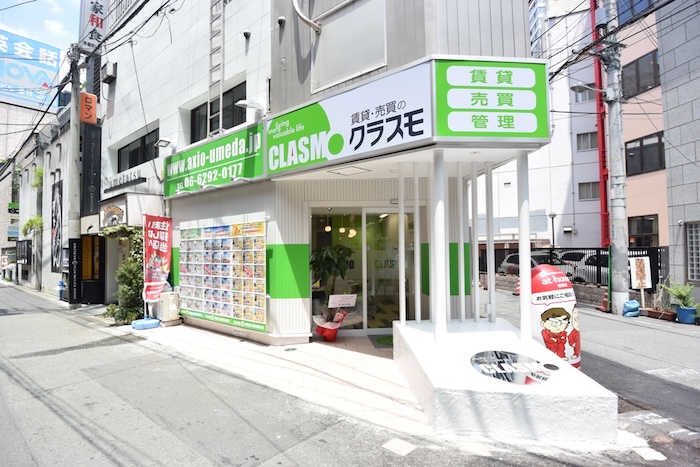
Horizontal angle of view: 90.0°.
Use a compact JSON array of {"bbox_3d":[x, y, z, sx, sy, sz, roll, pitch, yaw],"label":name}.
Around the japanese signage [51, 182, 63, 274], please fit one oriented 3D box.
[{"bbox_3d":[-9.900,-0.186,11.838,1.420,3.050,0.050,-2,-3,39],"label":"japanese signage"}]

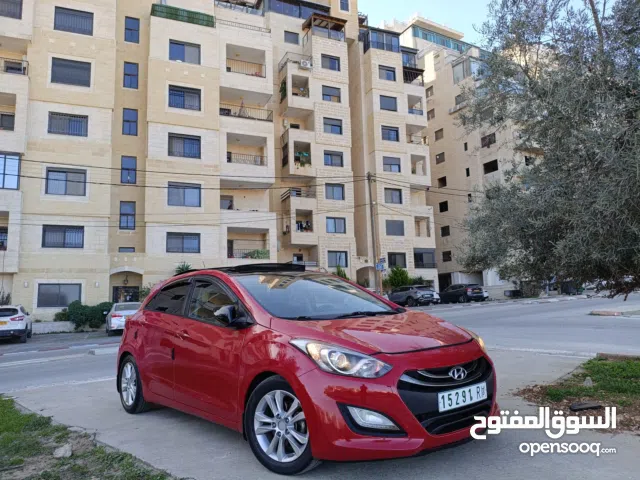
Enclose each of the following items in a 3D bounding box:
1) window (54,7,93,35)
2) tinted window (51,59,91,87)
[{"bbox_3d":[-14.105,-12.500,27.507,1.957,1.477,0.150,1,-9,-20],"label":"window"},{"bbox_3d":[-14.006,-9.405,27.142,1.953,1.477,0.150,2,-9,-23],"label":"tinted window"}]

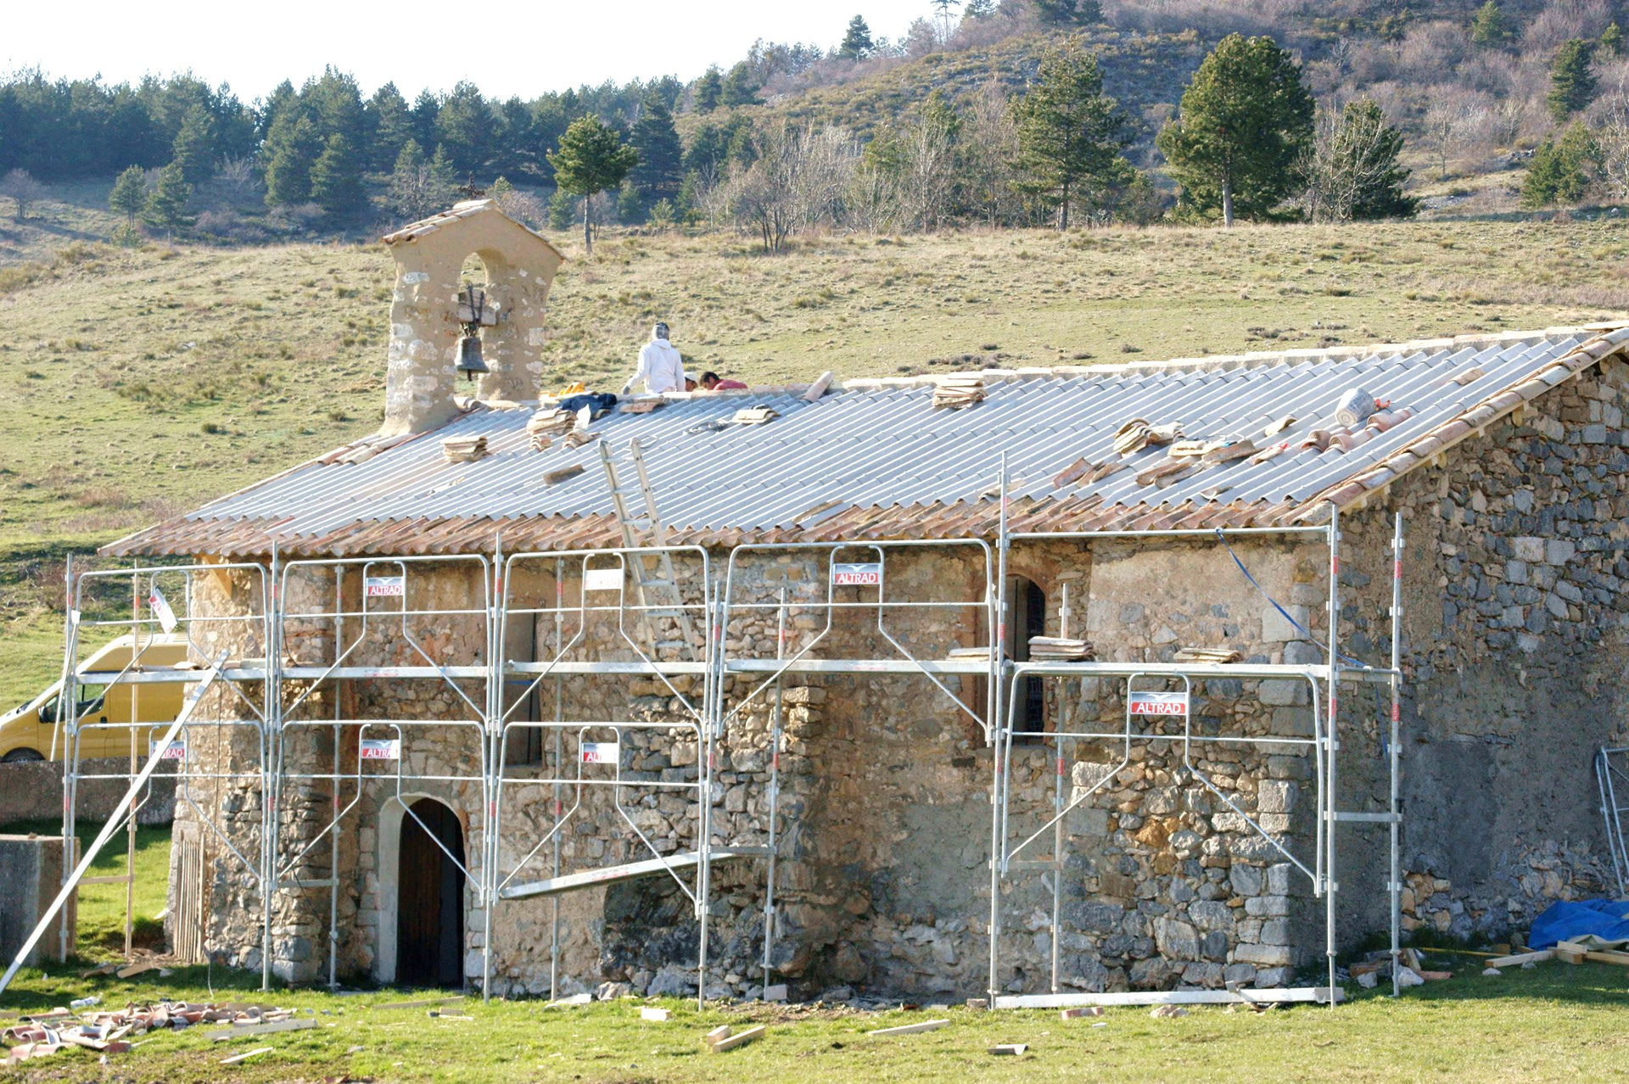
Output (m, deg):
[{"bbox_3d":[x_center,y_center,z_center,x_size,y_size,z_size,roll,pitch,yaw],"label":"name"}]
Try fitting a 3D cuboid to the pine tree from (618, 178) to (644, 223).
[{"bbox_3d":[-10.279,-19.094,208.000,1.499,2.570,1.499,1,-3,0],"label":"pine tree"}]

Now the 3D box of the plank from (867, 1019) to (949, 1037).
[{"bbox_3d":[0.678,3.495,26.700,0.060,0.055,1.190,-1,-4,28],"label":"plank"}]

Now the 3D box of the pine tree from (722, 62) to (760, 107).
[{"bbox_3d":[-6.512,-40.712,330.000,3.397,4.077,3.397,1,-3,0],"label":"pine tree"}]

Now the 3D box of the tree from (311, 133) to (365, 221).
[{"bbox_3d":[-34.704,-26.586,270.000,3.775,6.264,3.775,1,-3,0],"label":"tree"}]

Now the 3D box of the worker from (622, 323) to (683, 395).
[{"bbox_3d":[-1.586,-1.792,39.100,0.620,1.080,0.580,0,-3,20],"label":"worker"}]

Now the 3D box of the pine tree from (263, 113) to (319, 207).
[{"bbox_3d":[-32.197,-23.434,228.000,3.443,5.947,3.443,1,-3,0],"label":"pine tree"}]

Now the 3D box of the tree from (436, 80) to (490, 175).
[{"bbox_3d":[-29.419,-34.619,310.000,4.335,7.713,4.335,1,-3,0],"label":"tree"}]

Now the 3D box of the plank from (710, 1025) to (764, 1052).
[{"bbox_3d":[-0.535,3.537,26.400,0.060,0.065,1.432,0,-3,12],"label":"plank"}]

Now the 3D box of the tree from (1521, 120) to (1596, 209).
[{"bbox_3d":[41.196,-20.854,205.000,4.095,4.549,4.095,1,-3,0],"label":"tree"}]

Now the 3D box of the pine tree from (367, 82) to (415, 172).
[{"bbox_3d":[-29.439,-28.553,258.000,3.364,6.906,3.364,1,-3,0],"label":"pine tree"}]

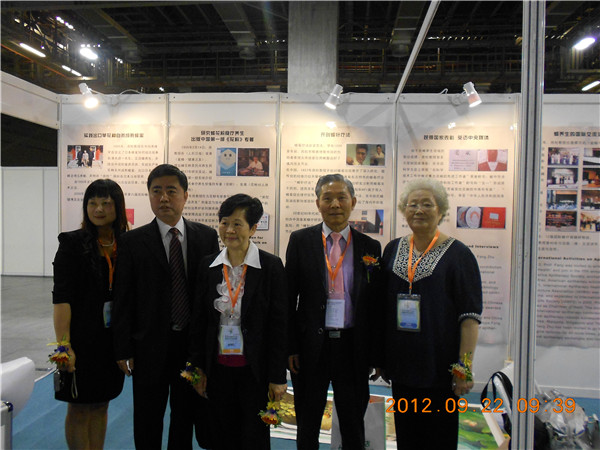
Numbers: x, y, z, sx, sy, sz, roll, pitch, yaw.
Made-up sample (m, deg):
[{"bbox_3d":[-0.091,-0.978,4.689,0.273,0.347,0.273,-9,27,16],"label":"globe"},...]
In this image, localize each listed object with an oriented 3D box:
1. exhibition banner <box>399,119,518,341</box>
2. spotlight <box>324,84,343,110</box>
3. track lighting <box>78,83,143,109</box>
[{"bbox_3d":[1.280,0.078,3.747,0.960,1.810,0.020,1,1,5],"label":"exhibition banner"},{"bbox_3d":[0.275,-0.996,3.490,0.097,0.180,0.097,25,-4,-11],"label":"spotlight"},{"bbox_3d":[-1.594,-1.064,3.799,0.375,0.225,0.410,1,1,5],"label":"track lighting"}]

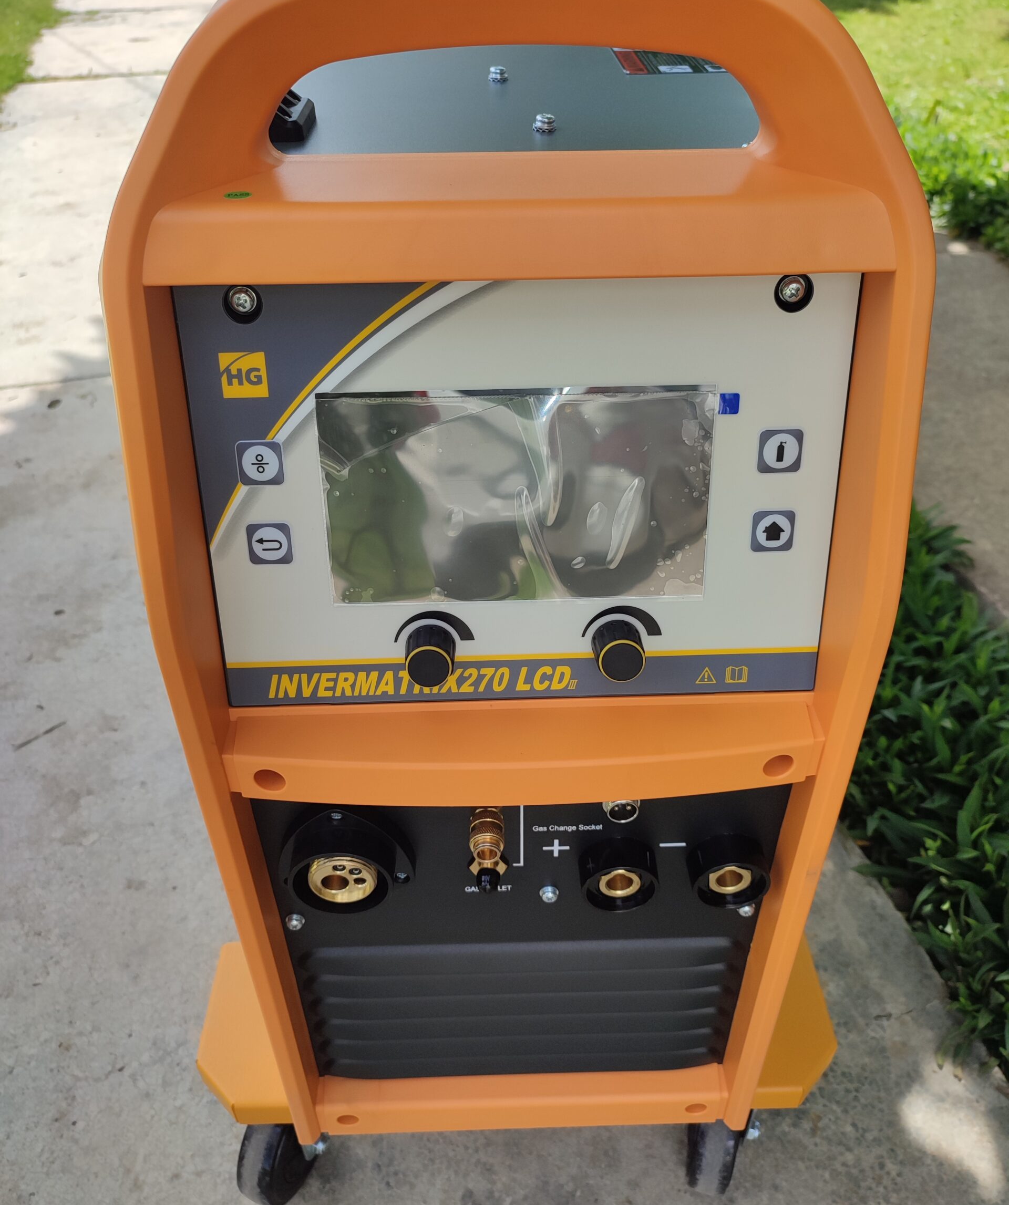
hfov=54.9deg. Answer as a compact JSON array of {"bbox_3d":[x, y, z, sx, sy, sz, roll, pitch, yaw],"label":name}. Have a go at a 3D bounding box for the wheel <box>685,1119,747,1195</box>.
[{"bbox_3d":[0.155,0.393,0.718,0.029,0.075,0.075,7,37,11],"label":"wheel"}]

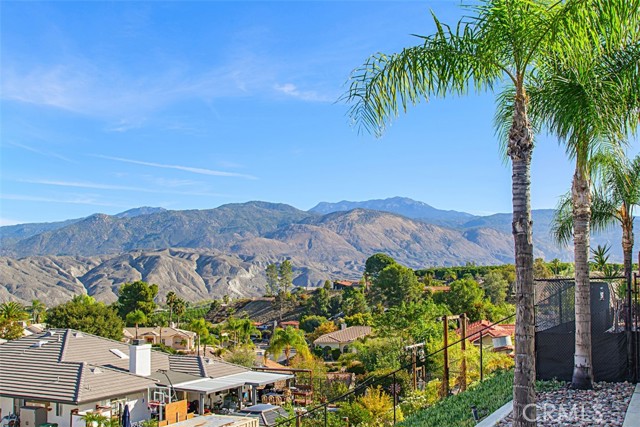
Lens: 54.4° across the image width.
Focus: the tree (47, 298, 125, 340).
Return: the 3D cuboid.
[{"bbox_3d":[-28.262,13.378,75.000,9.400,7.300,8.800,0,-4,0],"label":"tree"}]

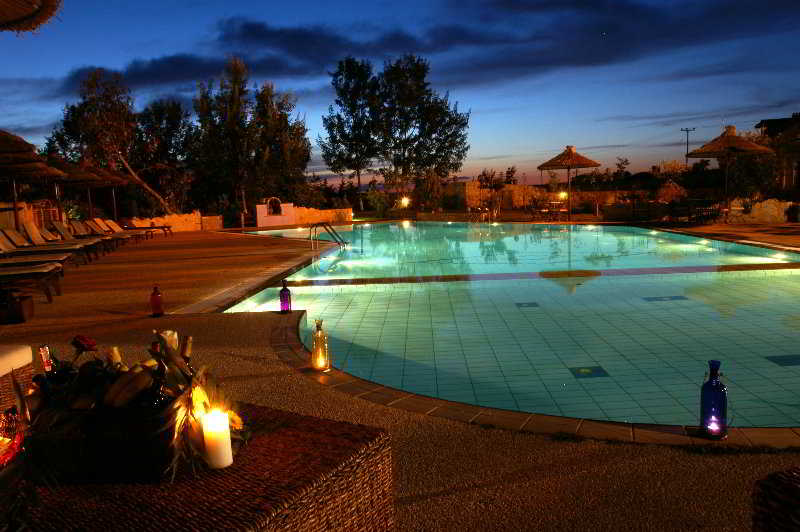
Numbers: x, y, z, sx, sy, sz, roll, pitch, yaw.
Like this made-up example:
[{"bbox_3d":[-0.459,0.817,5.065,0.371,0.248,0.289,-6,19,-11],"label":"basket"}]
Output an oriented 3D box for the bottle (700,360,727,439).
[{"bbox_3d":[1.242,0.520,2.183,0.104,0.303,0.104,-2,7,0],"label":"bottle"}]

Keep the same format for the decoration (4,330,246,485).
[{"bbox_3d":[-0.723,0.351,1.483,0.540,0.300,0.360,-2,7,0],"label":"decoration"}]

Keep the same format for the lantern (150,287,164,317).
[{"bbox_3d":[-2.282,0.315,5.183,0.100,0.300,0.100,-2,7,0],"label":"lantern"}]

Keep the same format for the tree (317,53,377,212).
[{"bbox_3d":[-3.578,-9.260,39.337,4.800,11.600,5.000,-2,7,0],"label":"tree"}]

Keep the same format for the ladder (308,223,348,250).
[{"bbox_3d":[-1.665,-0.640,12.473,0.750,0.680,0.500,-2,7,2],"label":"ladder"}]

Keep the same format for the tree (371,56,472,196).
[{"bbox_3d":[1.828,-9.424,39.342,7.200,11.500,6.400,-2,7,0],"label":"tree"}]

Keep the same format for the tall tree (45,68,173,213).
[{"bbox_3d":[-13.892,-5.417,26.560,6.000,7.700,5.000,-2,7,0],"label":"tall tree"}]

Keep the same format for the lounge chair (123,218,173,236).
[{"bbox_3d":[-9.575,-1.457,21.056,1.850,0.760,0.660,-2,7,2],"label":"lounge chair"}]

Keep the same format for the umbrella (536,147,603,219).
[{"bbox_3d":[7.161,-3.459,23.334,2.700,2.900,2.700,-2,7,0],"label":"umbrella"}]

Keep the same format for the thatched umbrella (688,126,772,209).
[{"bbox_3d":[10.209,-2.876,17.234,2.750,2.900,2.750,-2,7,0],"label":"thatched umbrella"}]

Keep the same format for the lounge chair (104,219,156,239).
[{"bbox_3d":[-9.495,-1.288,19.556,1.850,0.760,0.660,-2,7,2],"label":"lounge chair"}]

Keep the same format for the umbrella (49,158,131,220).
[{"bbox_3d":[-10.211,-2.173,18.134,2.750,2.900,2.750,-2,7,0],"label":"umbrella"}]

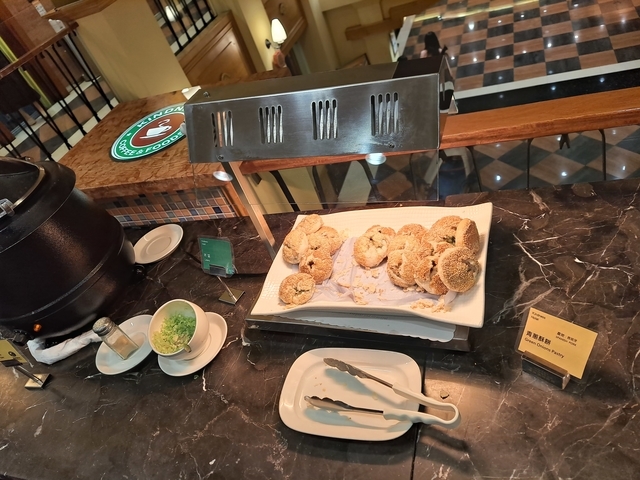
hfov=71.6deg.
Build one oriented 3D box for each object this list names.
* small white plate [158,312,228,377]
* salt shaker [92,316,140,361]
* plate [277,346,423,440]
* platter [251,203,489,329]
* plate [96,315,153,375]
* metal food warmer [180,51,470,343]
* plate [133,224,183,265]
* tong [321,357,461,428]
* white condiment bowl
[{"bbox_3d":[-0.257,0.218,0.918,0.152,0.021,0.152,-14,41,12],"label":"small white plate"},{"bbox_3d":[-0.431,0.206,0.939,0.039,0.096,0.039,-42,43,-20],"label":"salt shaker"},{"bbox_3d":[0.049,0.253,0.731,0.237,0.022,0.154,-4,44,23],"label":"plate"},{"bbox_3d":[0.103,0.052,0.834,0.399,0.045,0.273,-1,45,25],"label":"platter"},{"bbox_3d":[-0.418,0.235,0.978,0.152,0.021,0.152,-14,41,12],"label":"plate"},{"bbox_3d":[0.019,-0.038,0.742,0.426,0.434,0.203,-1,45,25],"label":"metal food warmer"},{"bbox_3d":[-0.442,0.018,1.227,0.152,0.021,0.152,-1,45,25],"label":"plate"},{"bbox_3d":[0.096,0.243,0.682,0.242,0.039,0.085,5,48,30],"label":"tong"},{"bbox_3d":[-0.275,0.186,0.882,0.109,0.096,0.103,-14,41,12],"label":"white condiment bowl"}]

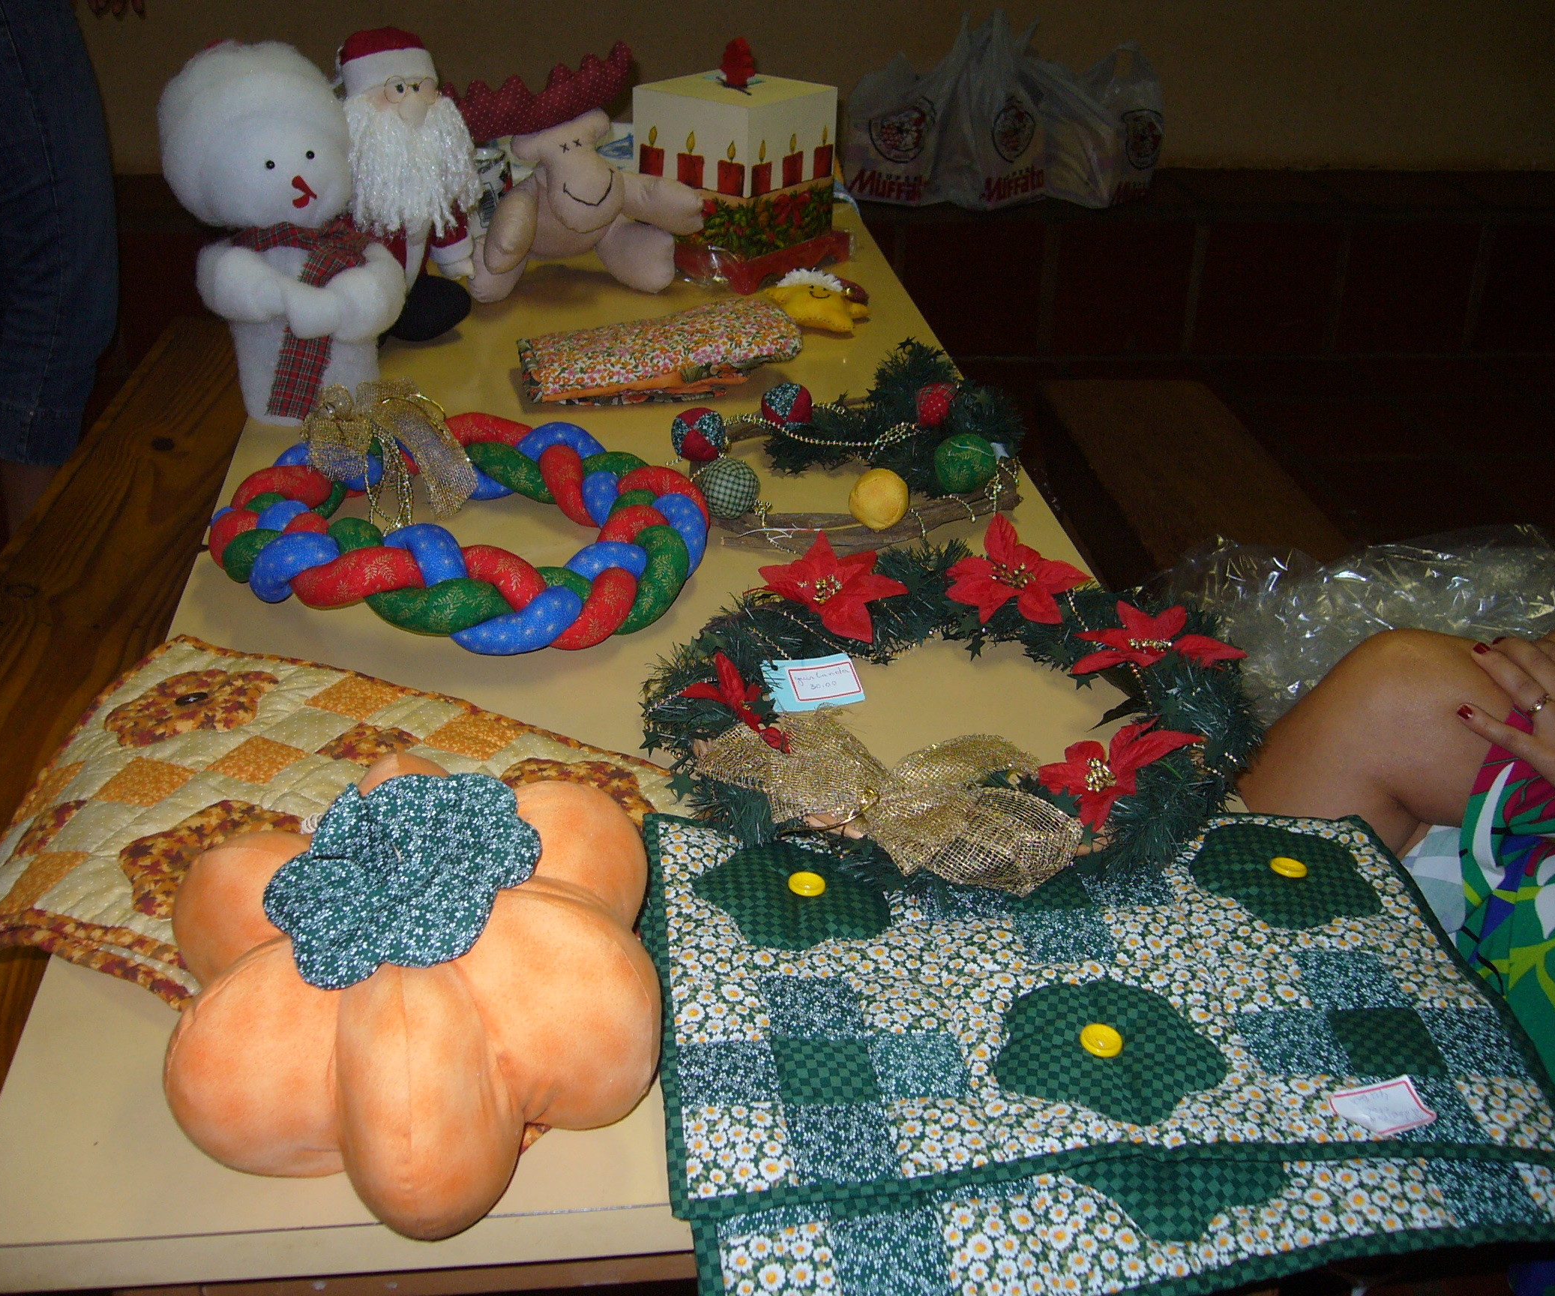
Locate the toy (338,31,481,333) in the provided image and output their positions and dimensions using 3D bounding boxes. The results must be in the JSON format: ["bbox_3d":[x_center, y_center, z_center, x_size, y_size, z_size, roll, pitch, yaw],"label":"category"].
[{"bbox_3d":[-0.411,-0.523,1.968,0.163,0.325,0.137,-12,31,-24],"label":"toy"}]

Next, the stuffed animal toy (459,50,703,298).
[{"bbox_3d":[-0.236,-0.561,2.054,0.275,0.260,0.190,-6,30,-17],"label":"stuffed animal toy"}]

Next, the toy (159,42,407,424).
[{"bbox_3d":[-0.483,-0.408,1.721,0.208,0.351,0.175,-10,31,-22],"label":"toy"}]

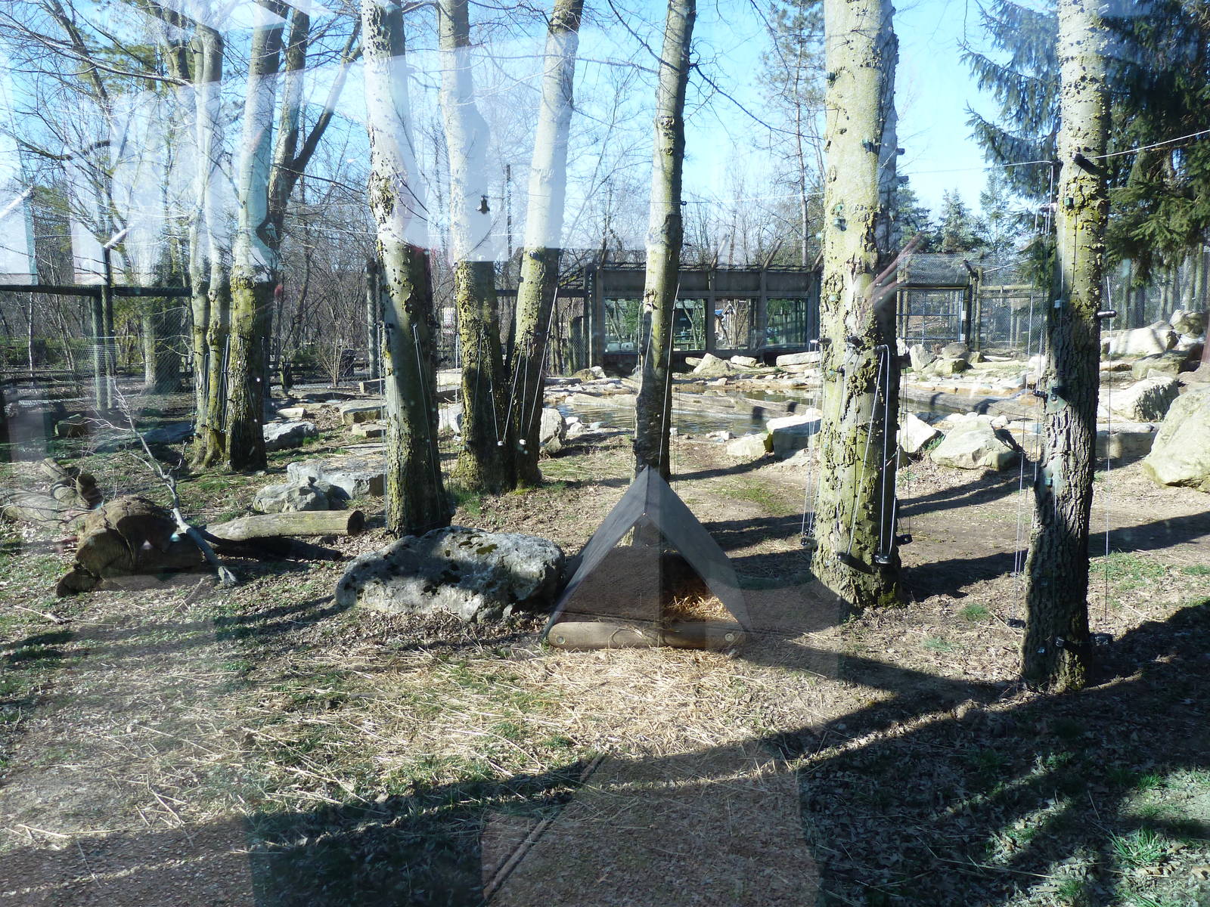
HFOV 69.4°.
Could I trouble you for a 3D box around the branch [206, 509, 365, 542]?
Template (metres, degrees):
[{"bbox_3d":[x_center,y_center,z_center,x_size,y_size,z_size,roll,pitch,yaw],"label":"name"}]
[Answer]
[{"bbox_3d":[-2.589,0.583,7.050,1.240,0.220,0.240,0,7,-3],"label":"branch"}]

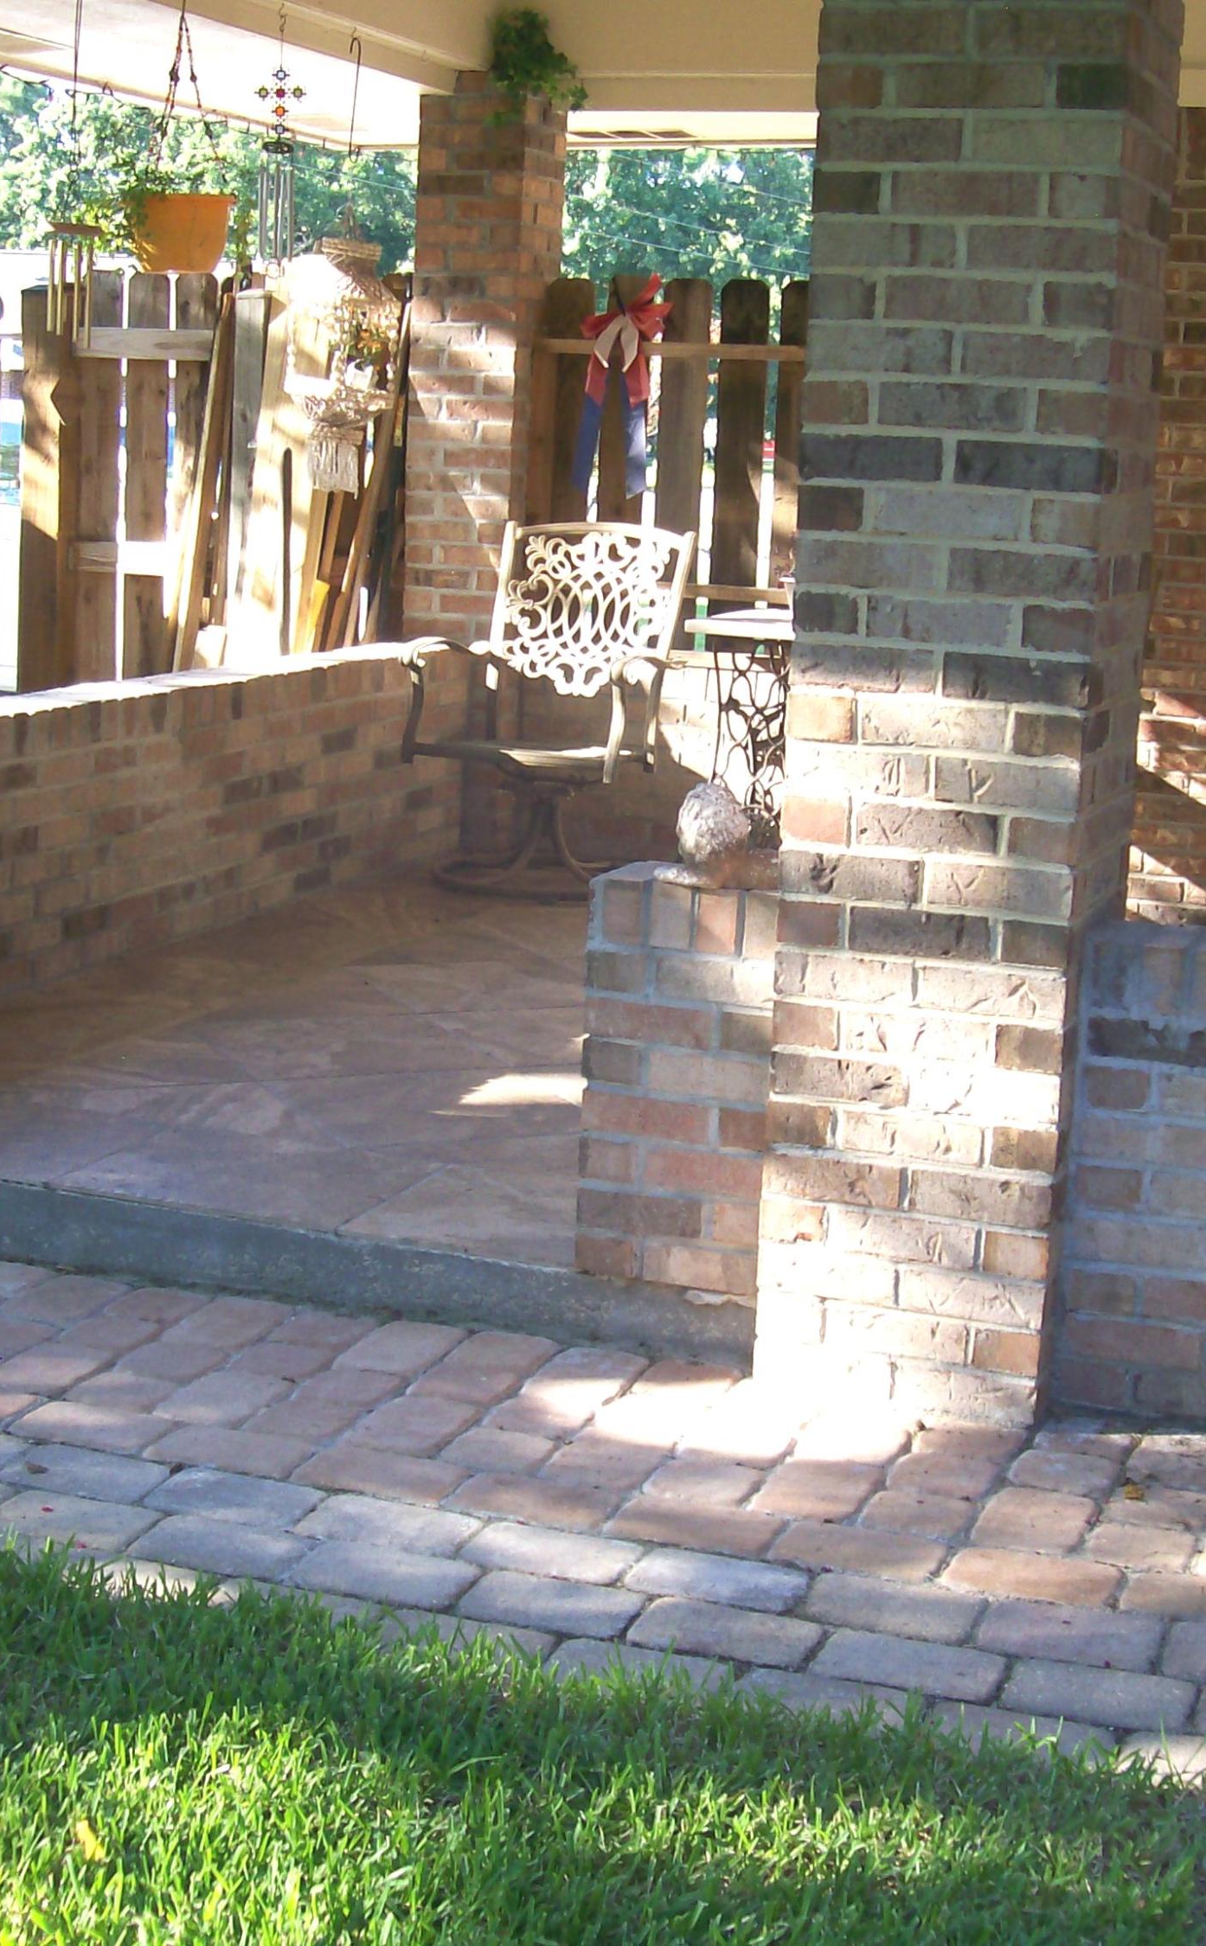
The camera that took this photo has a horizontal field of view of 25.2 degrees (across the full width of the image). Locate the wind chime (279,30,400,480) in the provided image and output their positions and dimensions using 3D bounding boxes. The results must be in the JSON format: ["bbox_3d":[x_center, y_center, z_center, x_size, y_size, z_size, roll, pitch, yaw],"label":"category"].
[{"bbox_3d":[-0.630,-1.726,6.564,0.280,1.100,0.250,6,12,19],"label":"wind chime"}]

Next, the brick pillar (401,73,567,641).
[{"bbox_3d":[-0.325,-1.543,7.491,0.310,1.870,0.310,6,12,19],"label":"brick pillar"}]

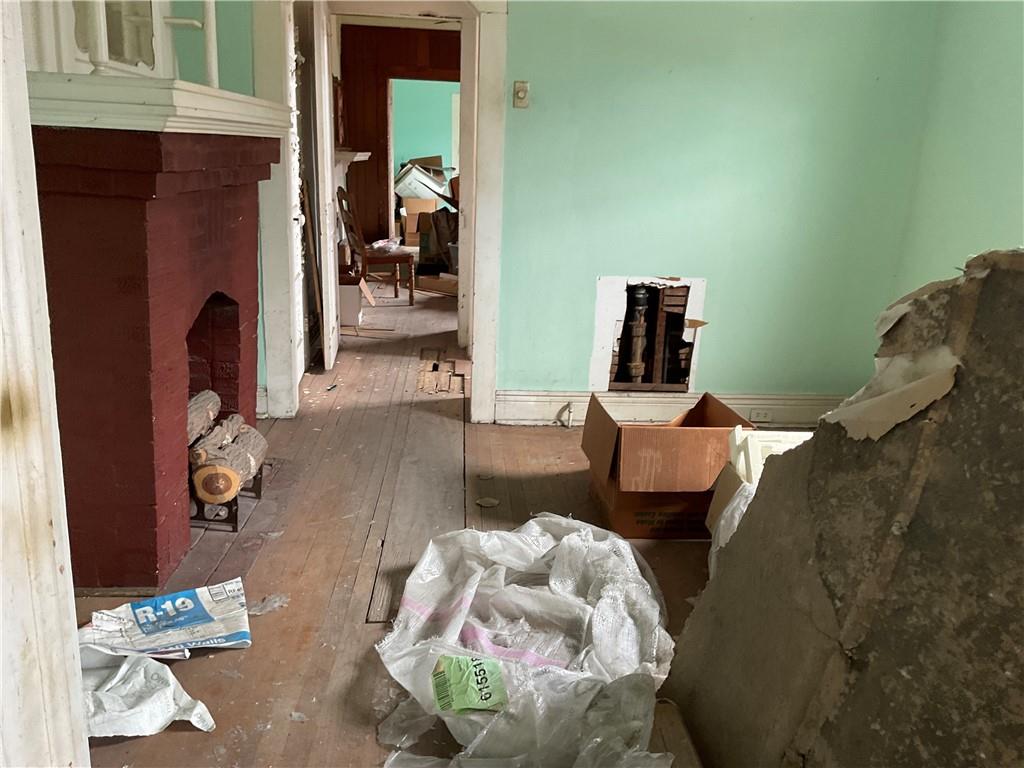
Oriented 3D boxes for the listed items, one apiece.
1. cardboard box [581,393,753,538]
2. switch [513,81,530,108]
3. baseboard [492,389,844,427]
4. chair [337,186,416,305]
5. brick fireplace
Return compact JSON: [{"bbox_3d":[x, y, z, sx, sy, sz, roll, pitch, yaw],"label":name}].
[{"bbox_3d":[0.539,0.280,3.049,0.510,0.390,0.520,1,13,-6],"label":"cardboard box"},{"bbox_3d":[0.040,-1.290,3.828,0.070,0.114,0.022,1,13,-3],"label":"switch"},{"bbox_3d":[0.866,0.129,4.216,1.905,0.168,0.025,1,13,-3],"label":"baseboard"},{"bbox_3d":[-1.253,-1.273,7.947,0.580,1.045,0.480,-4,15,-24],"label":"chair"},{"bbox_3d":[-1.160,-0.176,2.880,0.460,1.245,1.360,1,13,-3],"label":"brick fireplace"}]

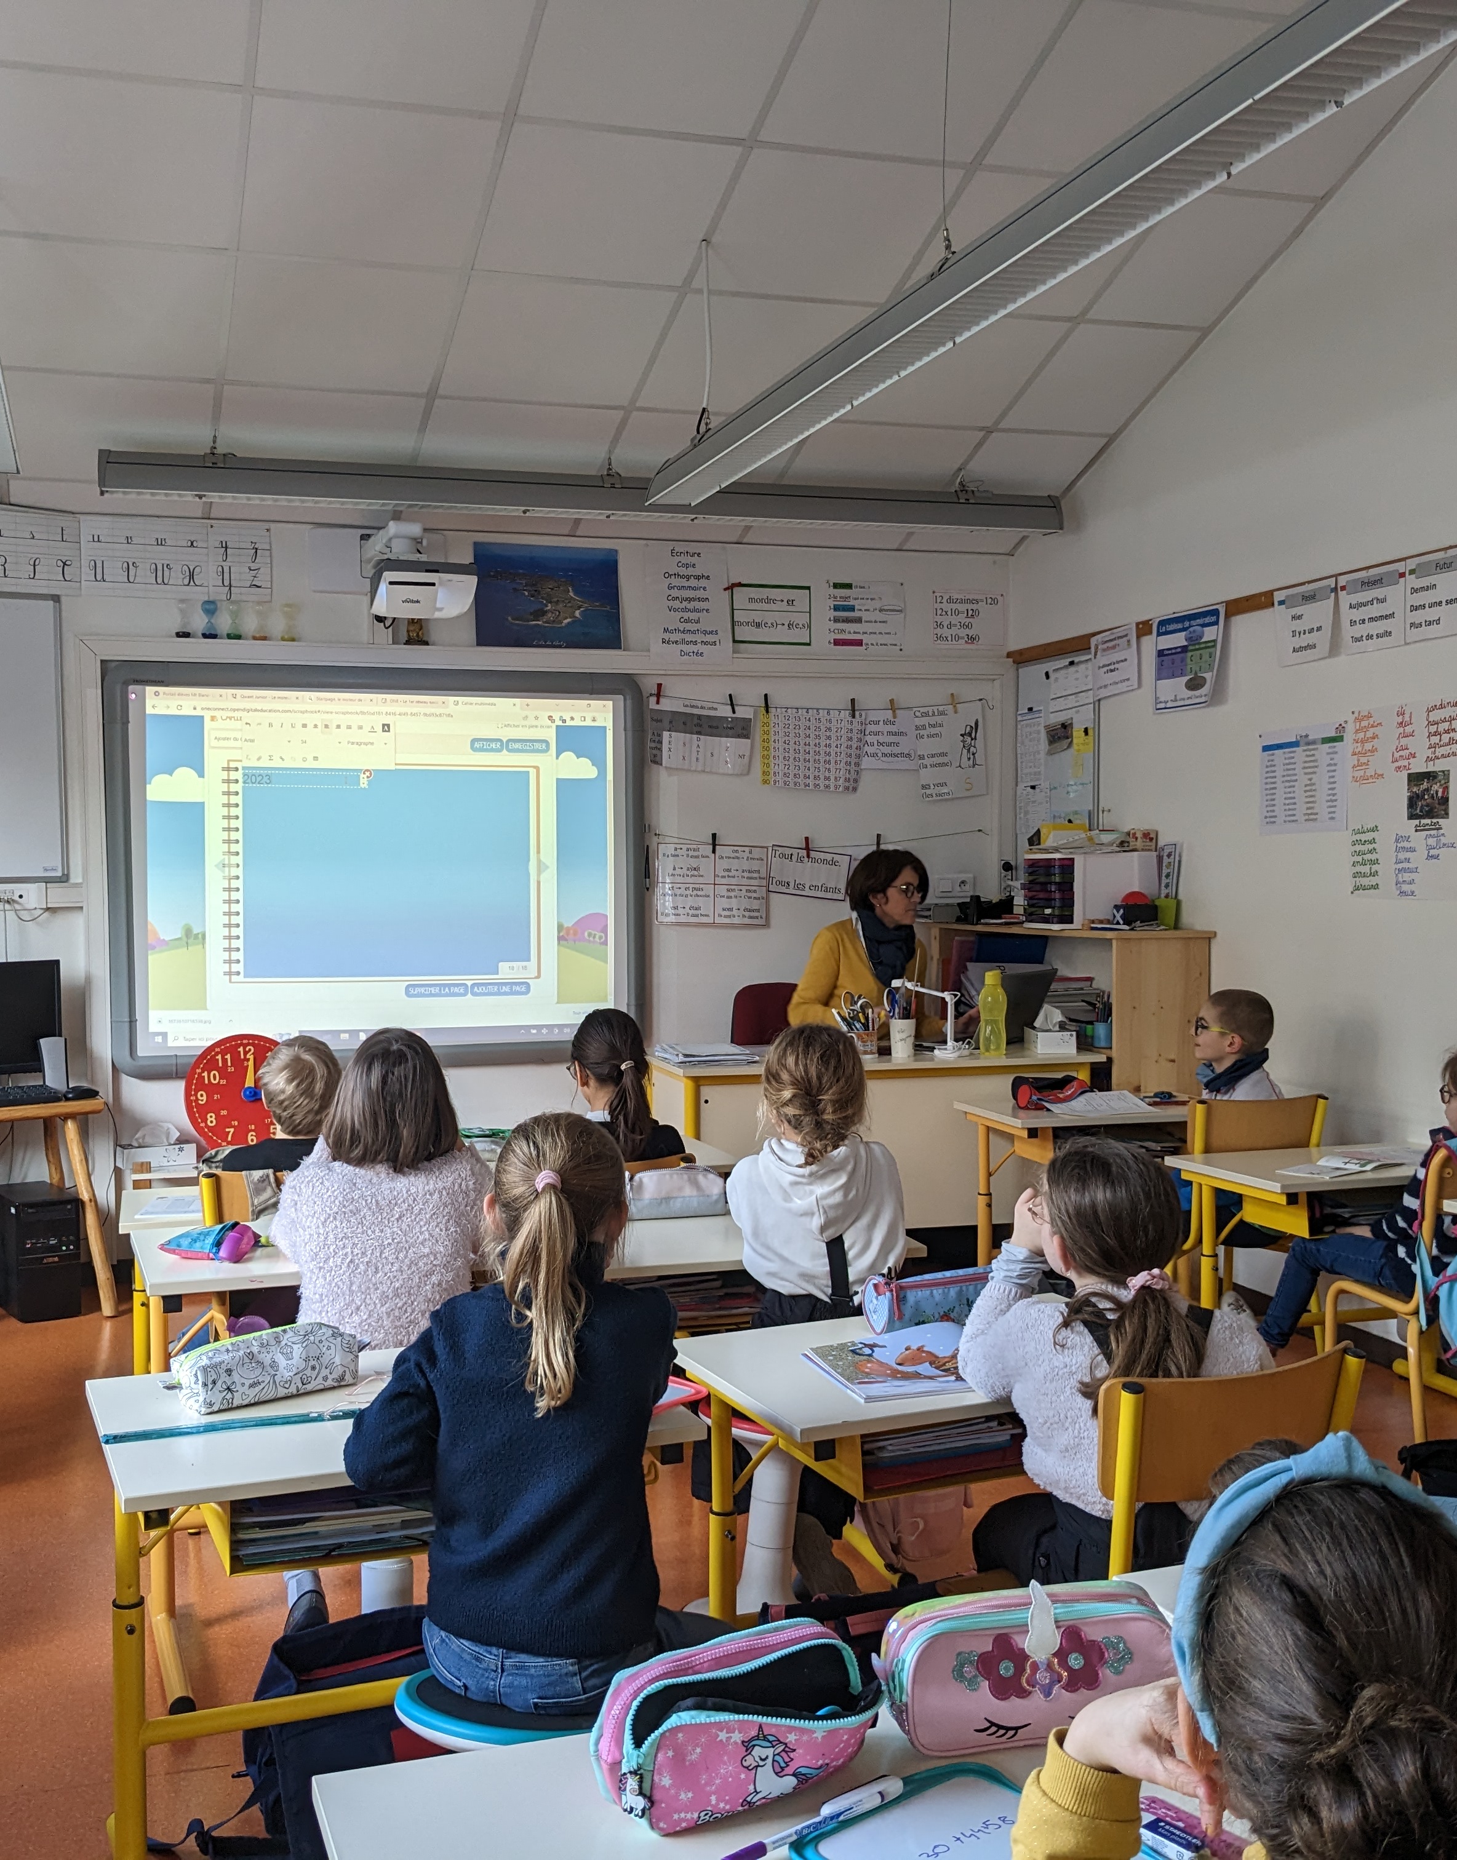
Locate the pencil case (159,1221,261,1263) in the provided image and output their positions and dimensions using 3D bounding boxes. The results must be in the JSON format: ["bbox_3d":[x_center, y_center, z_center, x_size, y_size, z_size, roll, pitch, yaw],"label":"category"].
[{"bbox_3d":[-0.947,0.564,3.528,0.180,0.052,0.110,-1,2,-15],"label":"pencil case"}]

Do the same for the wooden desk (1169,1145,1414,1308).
[{"bbox_3d":[1.461,0.840,4.536,0.700,0.597,0.500,-1,2,-18],"label":"wooden desk"}]

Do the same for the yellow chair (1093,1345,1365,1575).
[{"bbox_3d":[0.554,0.920,2.646,0.420,0.740,0.470,-2,2,-26],"label":"yellow chair"}]

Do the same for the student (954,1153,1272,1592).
[{"bbox_3d":[0.514,0.780,2.561,0.390,0.960,0.530,-2,2,-28],"label":"student"}]

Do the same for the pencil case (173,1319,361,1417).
[{"bbox_3d":[-0.634,0.603,2.672,0.225,0.075,0.085,-2,3,-37],"label":"pencil case"}]

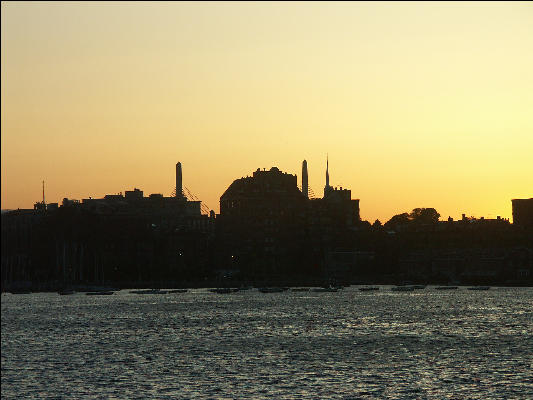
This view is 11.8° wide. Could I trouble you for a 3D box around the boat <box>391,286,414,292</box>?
[{"bbox_3d":[33.841,22.271,640.000,6.100,1.450,2.200,0,-2,0],"label":"boat"}]

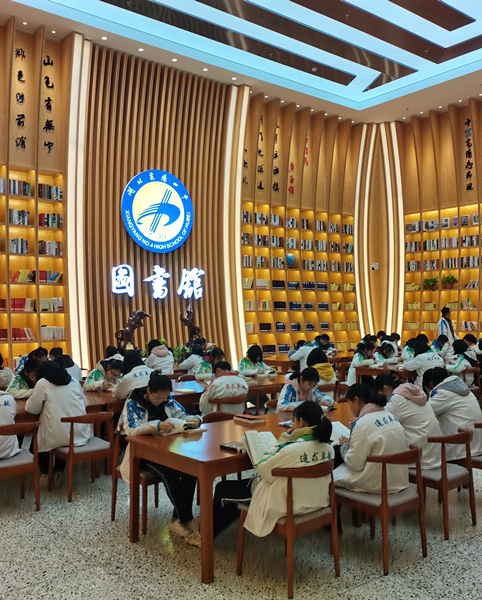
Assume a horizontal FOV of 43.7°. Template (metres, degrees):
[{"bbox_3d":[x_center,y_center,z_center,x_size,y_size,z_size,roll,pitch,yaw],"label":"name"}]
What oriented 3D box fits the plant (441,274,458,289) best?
[{"bbox_3d":[5.260,-0.464,15.138,0.350,0.360,0.370,1,-1,-40],"label":"plant"}]

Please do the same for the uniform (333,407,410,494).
[{"bbox_3d":[0.863,1.032,4.181,0.490,0.570,0.520,0,-1,-41],"label":"uniform"}]

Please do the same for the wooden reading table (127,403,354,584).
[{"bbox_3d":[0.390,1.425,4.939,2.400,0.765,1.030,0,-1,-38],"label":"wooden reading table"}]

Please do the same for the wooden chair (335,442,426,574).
[{"bbox_3d":[0.943,1.373,4.122,0.530,0.760,0.500,1,-1,-40],"label":"wooden chair"}]

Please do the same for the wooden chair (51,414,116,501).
[{"bbox_3d":[-1.540,1.464,5.817,0.500,0.765,0.520,0,-1,-38],"label":"wooden chair"}]

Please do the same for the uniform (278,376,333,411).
[{"bbox_3d":[0.600,1.055,5.666,0.560,0.630,0.500,1,-2,-39],"label":"uniform"}]

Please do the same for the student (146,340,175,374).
[{"bbox_3d":[-1.179,1.211,8.845,0.500,1.230,0.720,0,-1,-39],"label":"student"}]

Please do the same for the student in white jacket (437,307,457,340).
[{"bbox_3d":[4.409,0.999,12.788,0.340,1.660,0.480,-1,-1,20],"label":"student in white jacket"}]

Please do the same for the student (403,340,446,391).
[{"bbox_3d":[3.002,1.275,9.876,0.520,1.250,0.700,1,-2,-39],"label":"student"}]

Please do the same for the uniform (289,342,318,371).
[{"bbox_3d":[1.251,1.177,11.835,0.520,0.690,0.520,1,-2,-39],"label":"uniform"}]

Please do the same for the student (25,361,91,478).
[{"bbox_3d":[-1.683,1.195,5.770,0.520,1.190,0.800,0,-1,-41],"label":"student"}]

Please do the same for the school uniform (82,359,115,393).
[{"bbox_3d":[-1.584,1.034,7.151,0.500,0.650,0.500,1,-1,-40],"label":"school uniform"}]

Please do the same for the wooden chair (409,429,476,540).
[{"bbox_3d":[1.535,1.380,4.713,0.550,0.760,0.520,1,-2,-39],"label":"wooden chair"}]

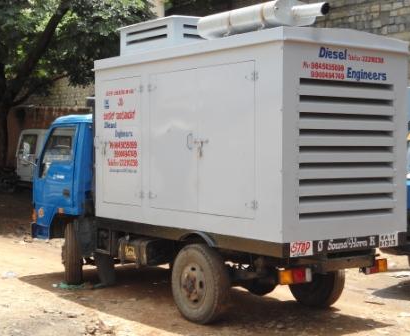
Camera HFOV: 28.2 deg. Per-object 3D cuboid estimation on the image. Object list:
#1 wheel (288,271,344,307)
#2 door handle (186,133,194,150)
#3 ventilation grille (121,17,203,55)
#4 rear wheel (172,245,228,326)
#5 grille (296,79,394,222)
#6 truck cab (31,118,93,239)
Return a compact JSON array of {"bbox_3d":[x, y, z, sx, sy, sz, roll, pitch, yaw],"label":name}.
[{"bbox_3d":[1.167,1.102,8.752,0.200,0.769,0.769,-1,2,-36],"label":"wheel"},{"bbox_3d":[-0.151,-0.254,7.873,0.050,0.162,0.025,-1,2,-36],"label":"door handle"},{"bbox_3d":[-0.169,-1.402,9.179,1.166,0.363,1.082,-1,2,-36],"label":"ventilation grille"},{"bbox_3d":[-0.040,1.119,7.865,0.200,0.769,0.769,-1,2,-36],"label":"rear wheel"},{"bbox_3d":[1.296,-0.162,7.287,1.225,1.217,0.060,-1,2,-36],"label":"grille"},{"bbox_3d":[-1.246,0.121,10.745,1.622,1.631,1.470,-1,2,-36],"label":"truck cab"}]

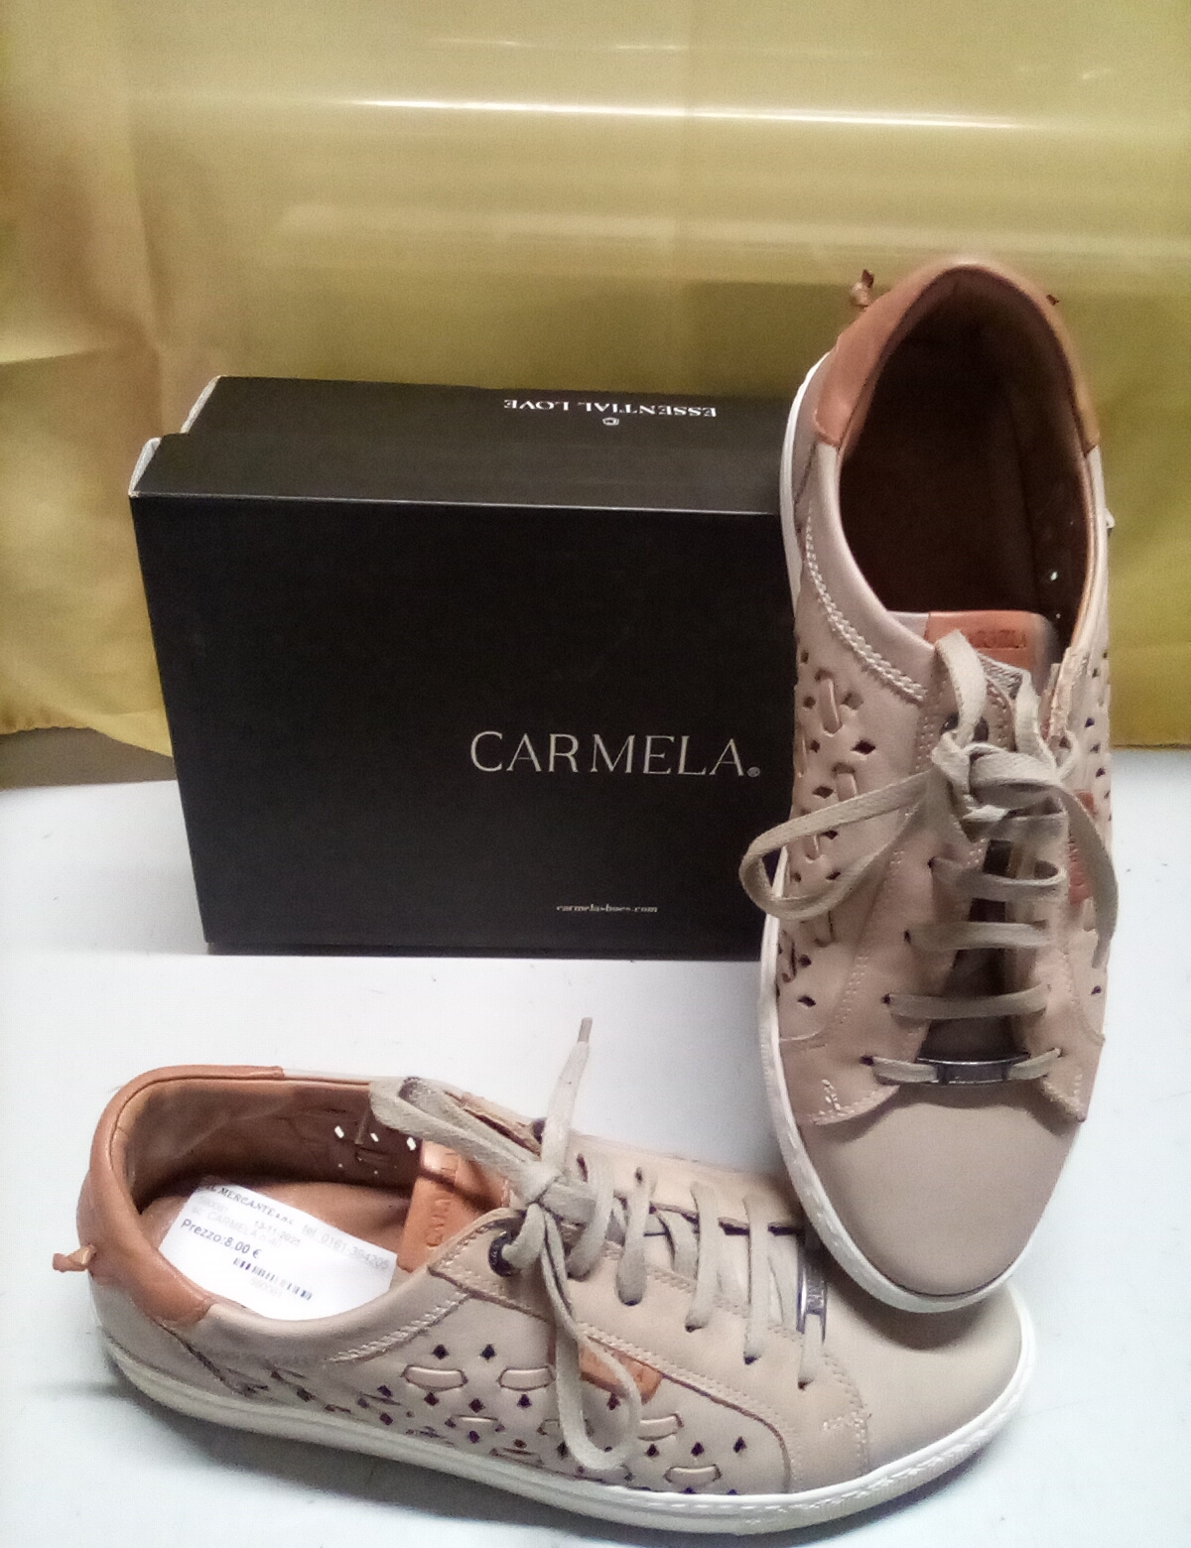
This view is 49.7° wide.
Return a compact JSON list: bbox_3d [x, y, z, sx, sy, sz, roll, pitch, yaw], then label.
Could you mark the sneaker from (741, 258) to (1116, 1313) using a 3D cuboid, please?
[{"bbox_3d":[0.097,0.000,0.344,0.101,0.284,0.096,-3,-9,-3],"label":"sneaker"}]

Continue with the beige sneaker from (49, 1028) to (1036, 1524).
[{"bbox_3d":[-0.012,0.135,0.360,0.283,0.096,0.101,6,35,4],"label":"beige sneaker"}]

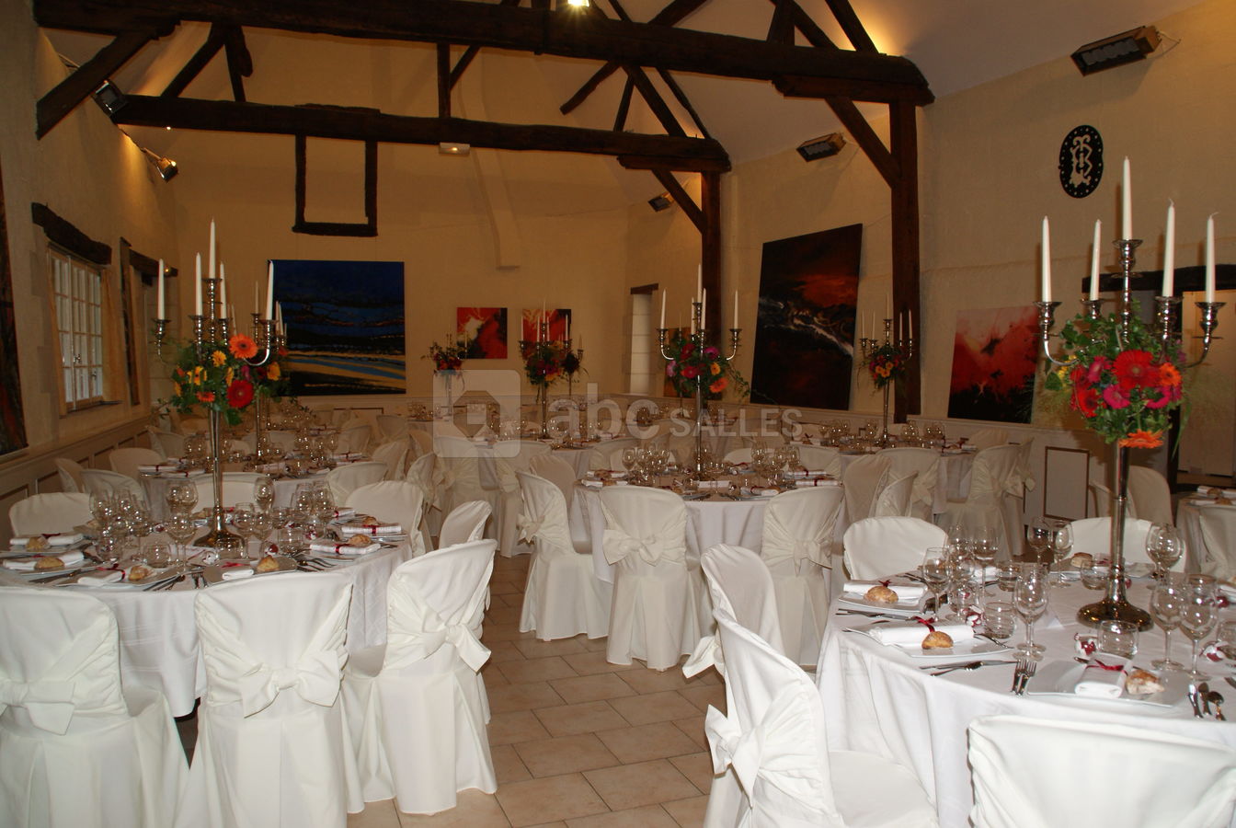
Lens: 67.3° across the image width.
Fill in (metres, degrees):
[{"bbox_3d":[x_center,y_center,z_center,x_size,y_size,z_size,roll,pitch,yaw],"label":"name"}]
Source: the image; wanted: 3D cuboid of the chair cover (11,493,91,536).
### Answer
[{"bbox_3d":[-2.452,0.817,4.283,0.550,0.890,0.470,2,3,37],"label":"chair cover"}]

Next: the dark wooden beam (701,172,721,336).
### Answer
[{"bbox_3d":[1.291,-1.694,12.678,0.210,3.210,0.210,-2,3,-14],"label":"dark wooden beam"}]

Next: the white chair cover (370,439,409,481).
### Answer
[{"bbox_3d":[-1.947,0.649,7.085,0.460,0.878,0.530,3,4,38],"label":"white chair cover"}]

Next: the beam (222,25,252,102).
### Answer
[{"bbox_3d":[-4.539,-4.199,11.086,0.260,0.893,0.200,-13,7,-20],"label":"beam"}]

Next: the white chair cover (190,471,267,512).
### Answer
[{"bbox_3d":[-1.924,0.786,4.601,0.450,0.870,0.540,-1,3,-21],"label":"white chair cover"}]

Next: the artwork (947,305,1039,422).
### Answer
[{"bbox_3d":[3.359,-0.435,8.316,0.040,0.992,0.998,4,1,-21],"label":"artwork"}]

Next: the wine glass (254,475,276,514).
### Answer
[{"bbox_3d":[-1.607,0.389,4.215,0.087,0.205,0.087,0,3,0],"label":"wine glass"}]

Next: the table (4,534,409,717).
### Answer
[{"bbox_3d":[-1.563,0.884,3.622,1.540,0.750,1.540,1,3,0],"label":"table"}]

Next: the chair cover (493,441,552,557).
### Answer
[{"bbox_3d":[-0.721,0.622,7.318,0.470,0.880,0.540,0,3,8],"label":"chair cover"}]

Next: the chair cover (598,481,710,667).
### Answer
[{"bbox_3d":[0.198,0.777,4.740,0.450,0.870,0.540,1,3,17],"label":"chair cover"}]

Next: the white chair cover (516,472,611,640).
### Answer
[{"bbox_3d":[-0.262,0.768,5.422,0.550,0.890,0.470,-1,3,-30],"label":"white chair cover"}]

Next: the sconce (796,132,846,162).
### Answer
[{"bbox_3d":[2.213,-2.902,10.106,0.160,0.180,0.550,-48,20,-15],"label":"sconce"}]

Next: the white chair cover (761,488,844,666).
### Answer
[{"bbox_3d":[0.798,0.777,4.724,0.450,0.870,0.540,-1,3,-21],"label":"white chair cover"}]

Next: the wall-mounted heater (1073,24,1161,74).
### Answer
[{"bbox_3d":[3.636,-2.650,6.793,0.150,0.200,0.530,-45,20,-16],"label":"wall-mounted heater"}]

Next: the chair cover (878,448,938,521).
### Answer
[{"bbox_3d":[2.175,0.670,7.032,0.460,0.890,0.540,1,3,12],"label":"chair cover"}]

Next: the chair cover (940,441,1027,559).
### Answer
[{"bbox_3d":[2.853,0.663,7.285,0.460,0.890,0.540,0,3,-8],"label":"chair cover"}]

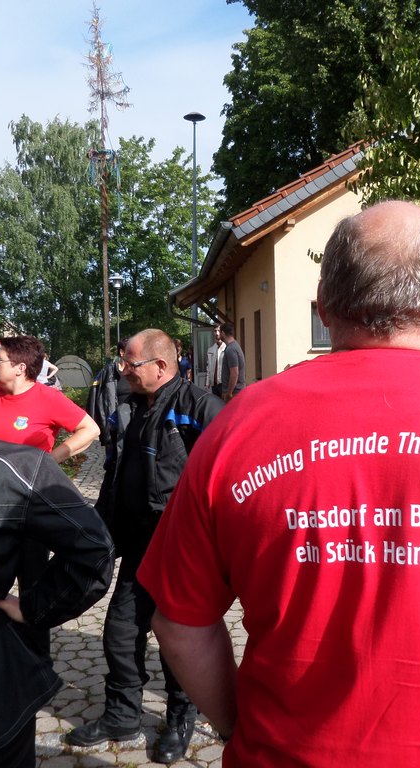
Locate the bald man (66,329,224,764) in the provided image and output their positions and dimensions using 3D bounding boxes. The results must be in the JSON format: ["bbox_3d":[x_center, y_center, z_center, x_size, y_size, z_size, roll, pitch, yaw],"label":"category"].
[{"bbox_3d":[-0.231,0.648,2.922,0.500,1.740,0.600,-4,4,-42],"label":"bald man"}]

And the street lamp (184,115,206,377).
[{"bbox_3d":[-0.377,-3.449,19.725,0.620,8.080,0.620,-1,3,0],"label":"street lamp"}]

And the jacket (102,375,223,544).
[{"bbox_3d":[-0.185,0.311,2.890,0.380,0.740,0.580,-4,4,-42],"label":"jacket"}]

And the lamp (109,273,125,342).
[{"bbox_3d":[-3.380,-1.887,26.120,0.600,4.330,0.600,-1,3,0],"label":"lamp"}]

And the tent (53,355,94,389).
[{"bbox_3d":[-5.519,-0.502,28.500,1.800,1.400,1.900,0,3,12],"label":"tent"}]

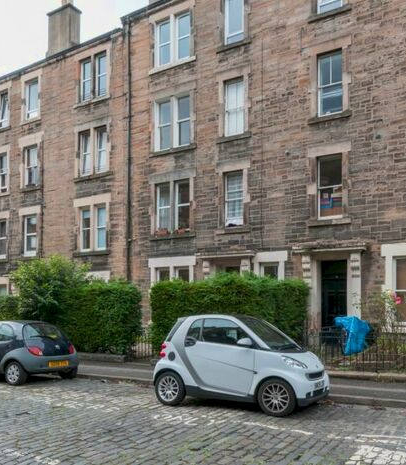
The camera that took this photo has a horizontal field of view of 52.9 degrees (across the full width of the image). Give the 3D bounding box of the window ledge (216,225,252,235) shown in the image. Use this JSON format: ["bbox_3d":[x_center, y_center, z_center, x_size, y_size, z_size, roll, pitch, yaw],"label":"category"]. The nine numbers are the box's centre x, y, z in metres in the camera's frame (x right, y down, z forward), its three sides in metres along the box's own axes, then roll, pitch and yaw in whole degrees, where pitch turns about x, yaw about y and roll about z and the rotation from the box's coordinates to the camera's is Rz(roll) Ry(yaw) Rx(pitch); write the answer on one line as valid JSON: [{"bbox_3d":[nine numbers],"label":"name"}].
[{"bbox_3d":[1.142,-0.047,14.372,1.325,0.180,0.260,-2,-5,29],"label":"window ledge"}]

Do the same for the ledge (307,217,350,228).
[{"bbox_3d":[4.008,-0.316,12.791,1.276,0.180,0.260,-2,-5,29],"label":"ledge"}]

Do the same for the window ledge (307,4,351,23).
[{"bbox_3d":[4.077,-6.939,13.050,1.323,0.180,0.260,-2,-5,29],"label":"window ledge"}]

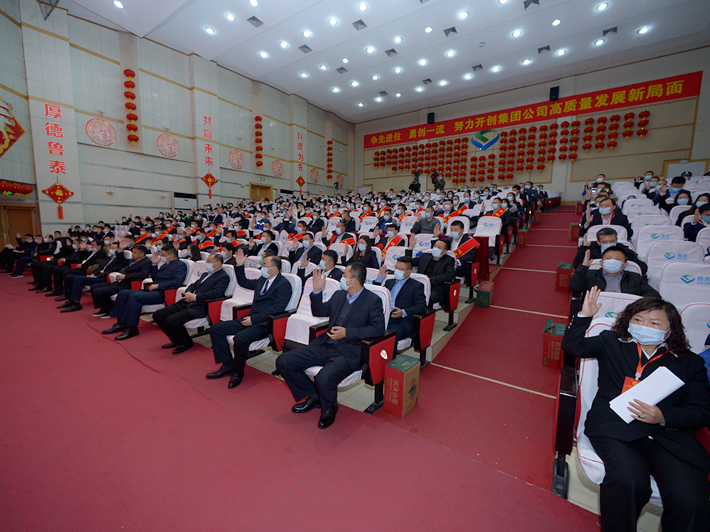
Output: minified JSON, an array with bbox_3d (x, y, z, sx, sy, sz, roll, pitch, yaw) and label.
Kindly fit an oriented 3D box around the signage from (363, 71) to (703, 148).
[{"bbox_3d":[10.475,-11.434,24.548,23.301,1.296,0.060,5,8,35],"label":"signage"}]

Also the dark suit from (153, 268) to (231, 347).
[{"bbox_3d":[-1.986,0.493,4.111,0.647,0.925,0.801,5,8,34],"label":"dark suit"}]

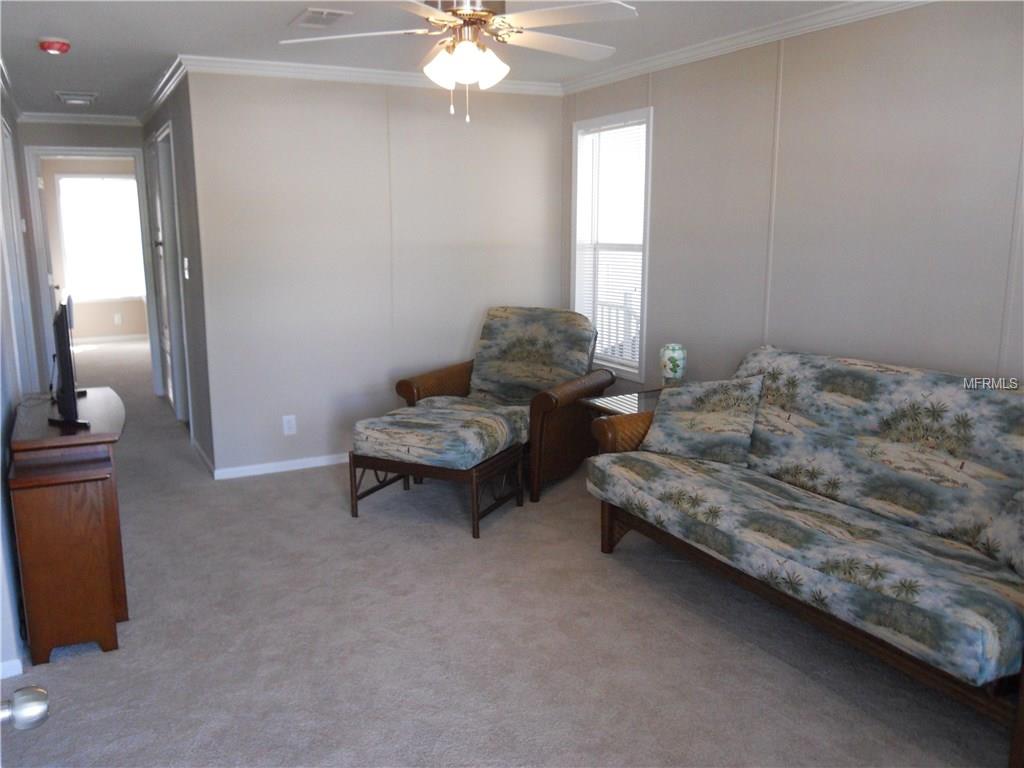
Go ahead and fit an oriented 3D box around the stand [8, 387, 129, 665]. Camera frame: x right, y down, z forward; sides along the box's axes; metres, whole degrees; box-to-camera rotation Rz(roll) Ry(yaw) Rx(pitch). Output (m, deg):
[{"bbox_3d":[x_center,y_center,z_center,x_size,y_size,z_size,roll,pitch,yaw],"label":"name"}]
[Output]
[{"bbox_3d":[-1.680,0.497,3.224,0.380,0.800,0.920,-6,13,-27],"label":"stand"}]

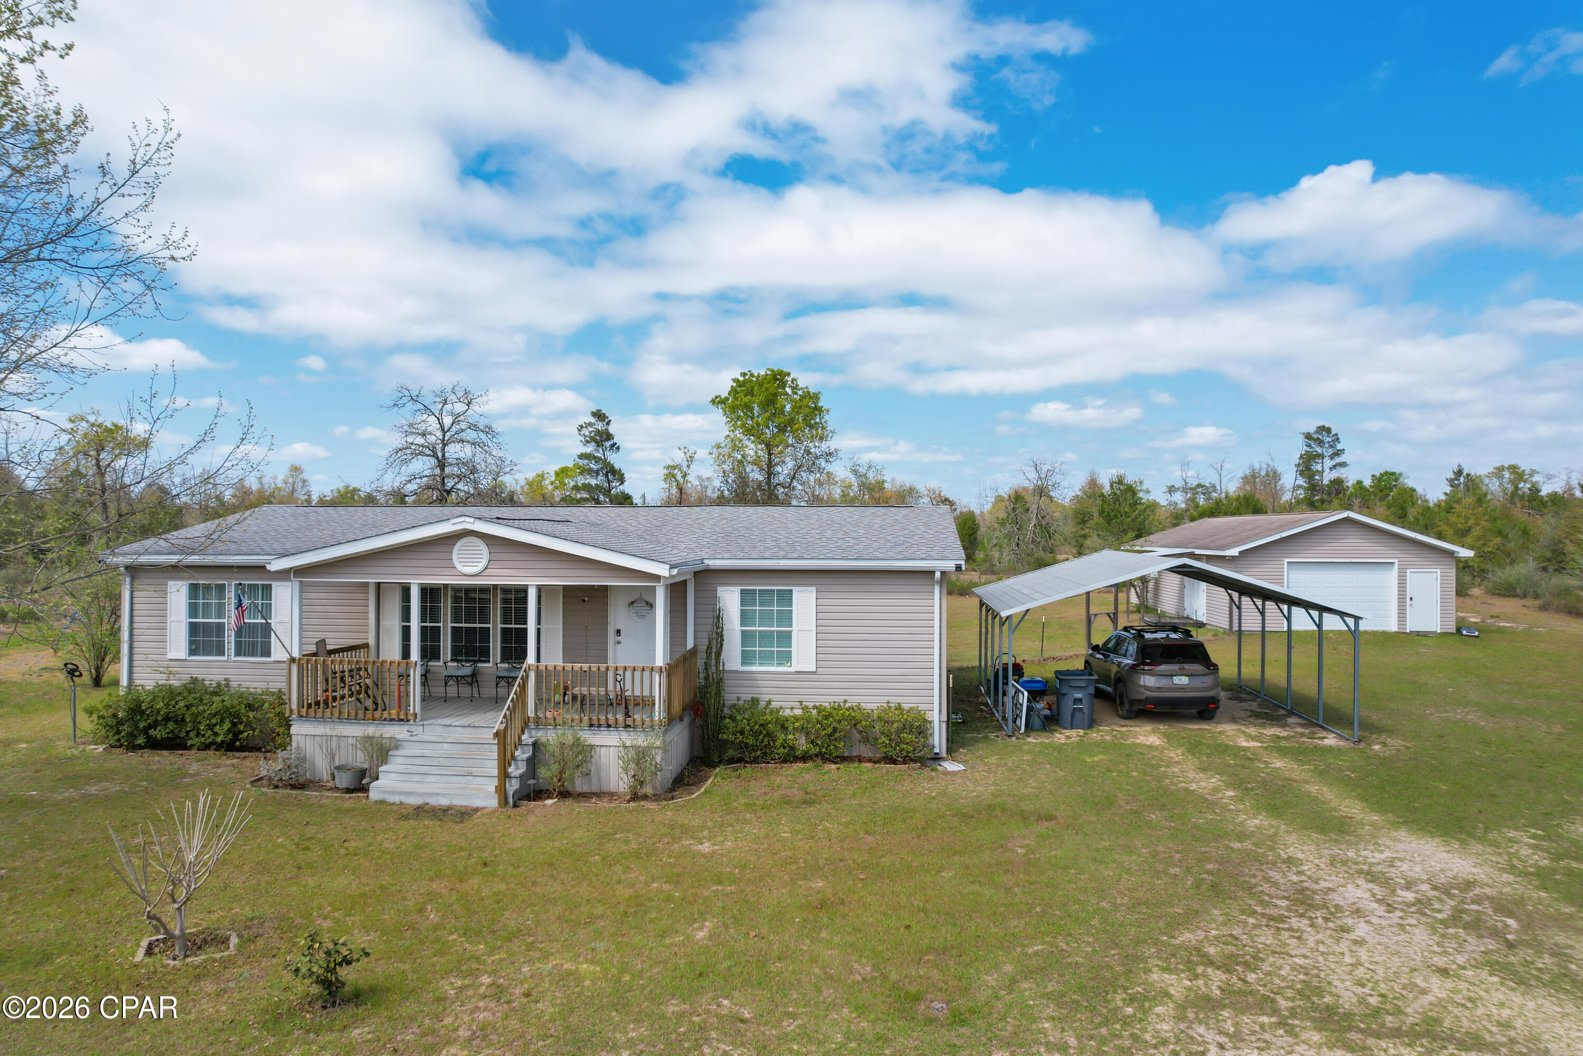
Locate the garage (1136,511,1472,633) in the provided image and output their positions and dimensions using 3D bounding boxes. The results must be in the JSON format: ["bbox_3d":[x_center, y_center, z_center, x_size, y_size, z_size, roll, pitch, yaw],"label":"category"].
[{"bbox_3d":[19.631,1.551,39.917,8.271,4.176,12.991,0,0,4],"label":"garage"}]

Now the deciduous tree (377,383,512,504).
[{"bbox_3d":[-16.476,-1.612,45.998,6.410,10.541,6.410,0,0,0],"label":"deciduous tree"}]

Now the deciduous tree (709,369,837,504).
[{"bbox_3d":[-0.914,-2.000,46.998,6.189,11.385,6.189,0,0,0],"label":"deciduous tree"}]

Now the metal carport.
[{"bbox_3d":[7.204,2.136,20.012,6.246,3.201,5.766,0,0,5],"label":"metal carport"}]

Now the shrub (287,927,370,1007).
[{"bbox_3d":[-3.669,3.465,7.653,0.660,0.640,0.600,0,0,0],"label":"shrub"}]

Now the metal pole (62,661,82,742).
[{"bbox_3d":[-12.354,2.994,16.603,0.330,1.420,0.300,0,0,0],"label":"metal pole"}]

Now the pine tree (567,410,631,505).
[{"bbox_3d":[-9.688,-1.172,48.999,3.257,9.686,3.095,0,0,0],"label":"pine tree"}]

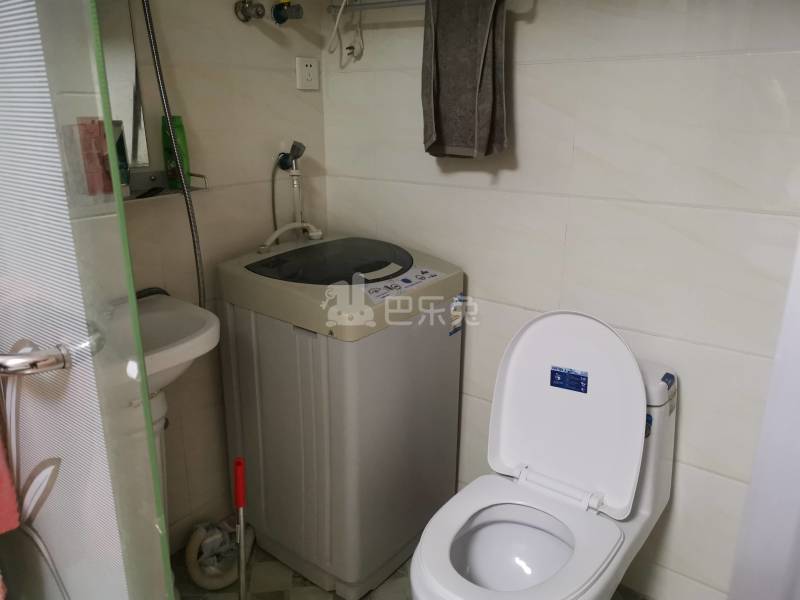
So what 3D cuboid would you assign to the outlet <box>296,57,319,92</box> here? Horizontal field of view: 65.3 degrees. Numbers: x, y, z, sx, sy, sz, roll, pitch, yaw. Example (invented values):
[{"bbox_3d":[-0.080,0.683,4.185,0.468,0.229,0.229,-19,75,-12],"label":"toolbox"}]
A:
[{"bbox_3d":[-0.266,-0.657,1.813,0.010,0.087,0.087,13,21,36],"label":"outlet"}]

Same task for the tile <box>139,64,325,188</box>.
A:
[{"bbox_3d":[-0.413,-0.466,1.687,0.010,0.300,0.595,13,21,36],"label":"tile"}]

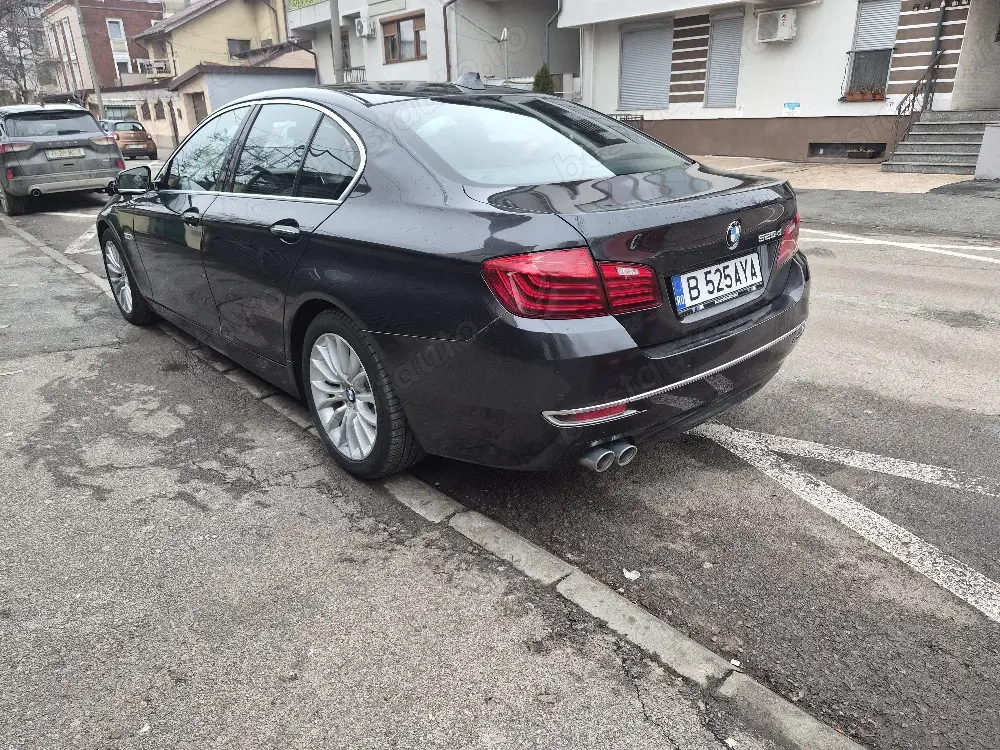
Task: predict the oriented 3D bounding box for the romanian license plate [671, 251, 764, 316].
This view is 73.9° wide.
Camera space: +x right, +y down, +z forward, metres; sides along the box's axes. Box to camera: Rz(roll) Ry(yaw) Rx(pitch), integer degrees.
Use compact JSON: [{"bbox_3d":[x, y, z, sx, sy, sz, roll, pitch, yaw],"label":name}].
[{"bbox_3d":[0.732,-0.310,2.194,0.525,0.118,0.020,-19,9,-39],"label":"romanian license plate"}]

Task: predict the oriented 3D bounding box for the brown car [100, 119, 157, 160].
[{"bbox_3d":[-14.980,-9.290,26.300,1.730,1.500,3.800,-19,27,-39],"label":"brown car"}]

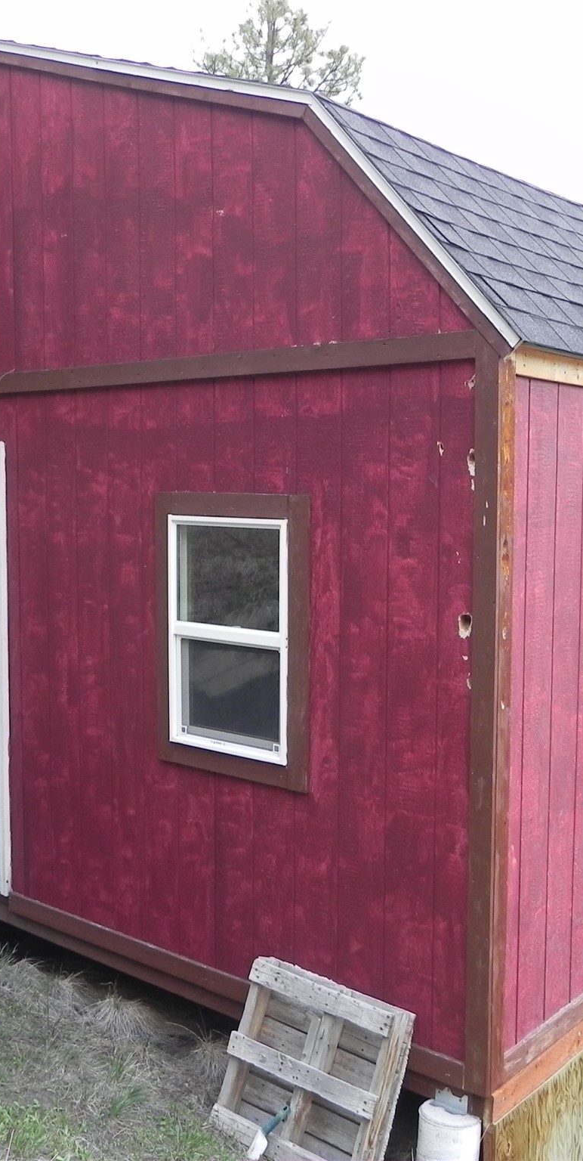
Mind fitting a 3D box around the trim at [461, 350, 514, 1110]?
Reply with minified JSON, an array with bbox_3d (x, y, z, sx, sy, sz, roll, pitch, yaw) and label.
[{"bbox_3d":[0.644,0.471,3.781,0.090,2.460,0.108,5,7,40],"label":"trim"}]

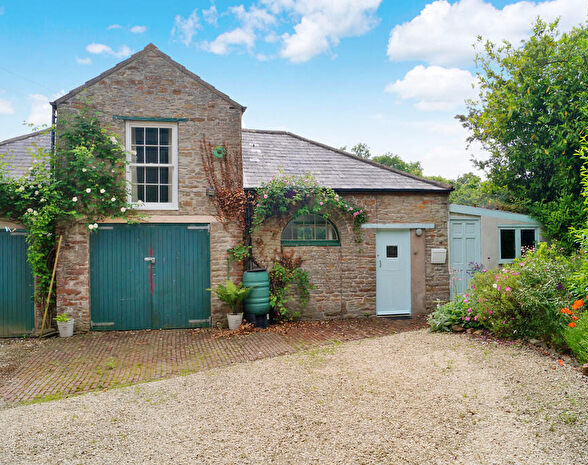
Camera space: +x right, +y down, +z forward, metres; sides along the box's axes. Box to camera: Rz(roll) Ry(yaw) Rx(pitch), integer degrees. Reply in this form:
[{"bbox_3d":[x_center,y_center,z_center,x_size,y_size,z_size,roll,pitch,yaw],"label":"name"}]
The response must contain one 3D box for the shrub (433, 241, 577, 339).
[{"bbox_3d":[4.020,1.070,10.200,2.400,1.620,1.800,0,-1,-10],"label":"shrub"}]

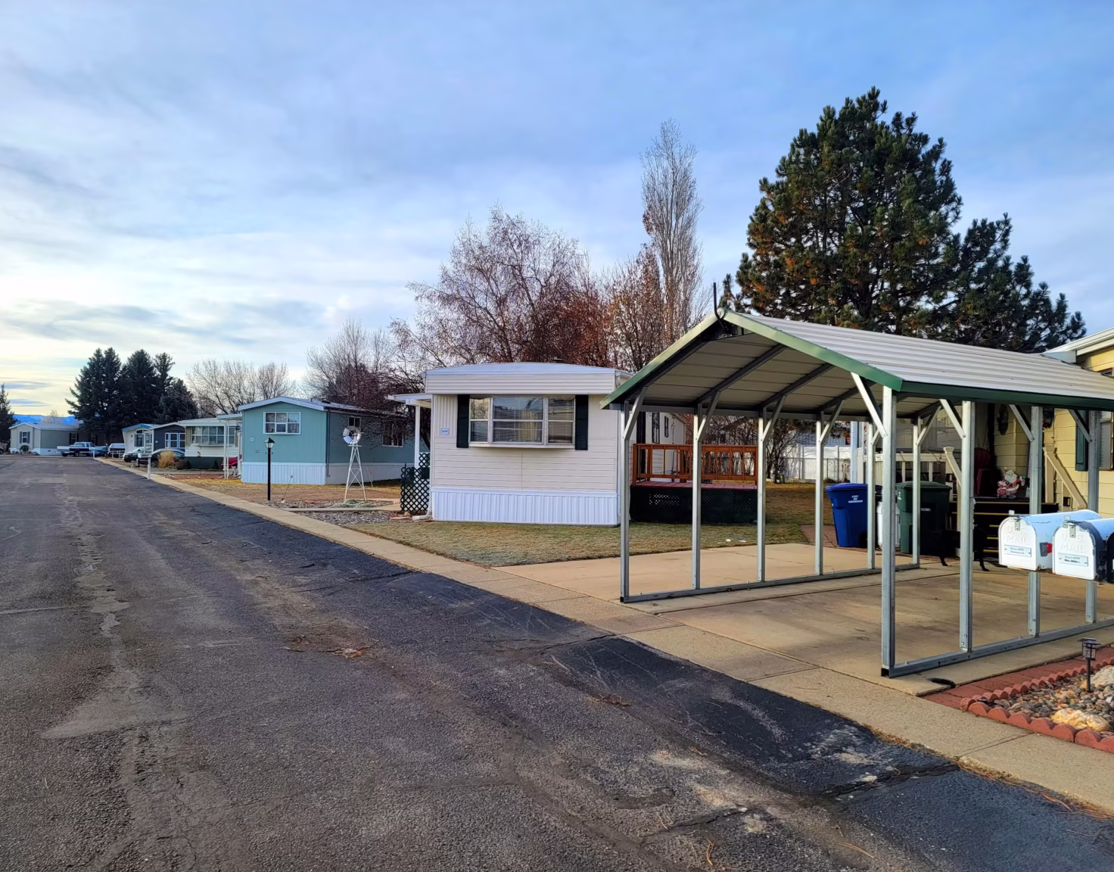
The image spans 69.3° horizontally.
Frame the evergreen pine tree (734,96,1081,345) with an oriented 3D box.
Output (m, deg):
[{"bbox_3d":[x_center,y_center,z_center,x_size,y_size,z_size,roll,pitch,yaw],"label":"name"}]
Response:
[{"bbox_3d":[12.276,-4.916,28.104,12.200,14.365,11.000,1,-1,0],"label":"evergreen pine tree"}]

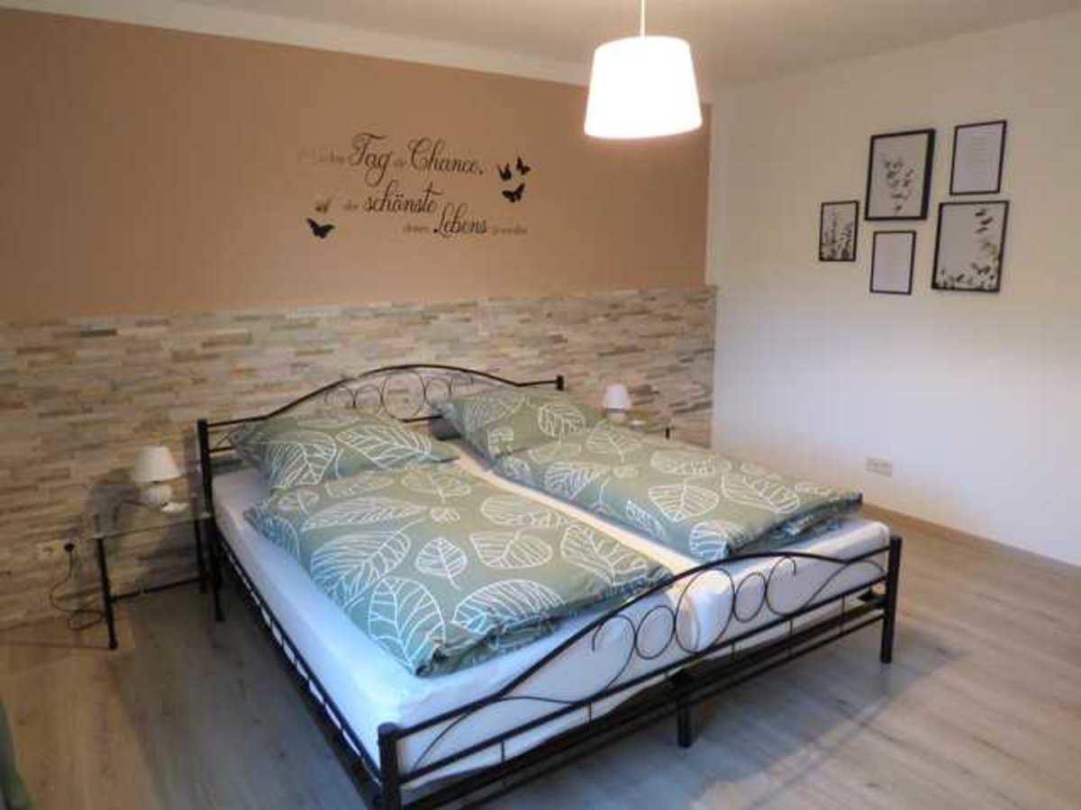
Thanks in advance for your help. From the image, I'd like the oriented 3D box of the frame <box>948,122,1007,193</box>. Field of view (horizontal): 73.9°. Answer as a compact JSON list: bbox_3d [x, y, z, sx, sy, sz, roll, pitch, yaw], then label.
[{"bbox_3d":[2.039,-1.146,3.348,0.018,0.315,0.222,-9,14,-35],"label":"frame"}]

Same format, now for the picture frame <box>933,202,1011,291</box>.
[{"bbox_3d":[2.047,-0.754,3.422,0.020,0.413,0.305,-9,14,-35],"label":"picture frame"}]

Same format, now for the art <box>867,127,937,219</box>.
[{"bbox_3d":[1.823,-1.155,3.639,0.030,0.416,0.312,-9,14,-35],"label":"art"}]

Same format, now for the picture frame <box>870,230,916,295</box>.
[{"bbox_3d":[1.832,-0.737,3.729,0.018,0.315,0.221,-9,14,-35],"label":"picture frame"}]

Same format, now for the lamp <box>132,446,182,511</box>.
[{"bbox_3d":[-1.546,0.289,2.880,0.172,0.242,0.172,-8,14,-32],"label":"lamp"}]

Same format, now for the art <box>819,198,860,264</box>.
[{"bbox_3d":[1.643,-0.950,3.947,0.018,0.315,0.220,-9,14,-35],"label":"art"}]

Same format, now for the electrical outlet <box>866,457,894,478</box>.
[{"bbox_3d":[1.859,0.339,3.935,0.012,0.082,0.151,-9,14,-35],"label":"electrical outlet"}]

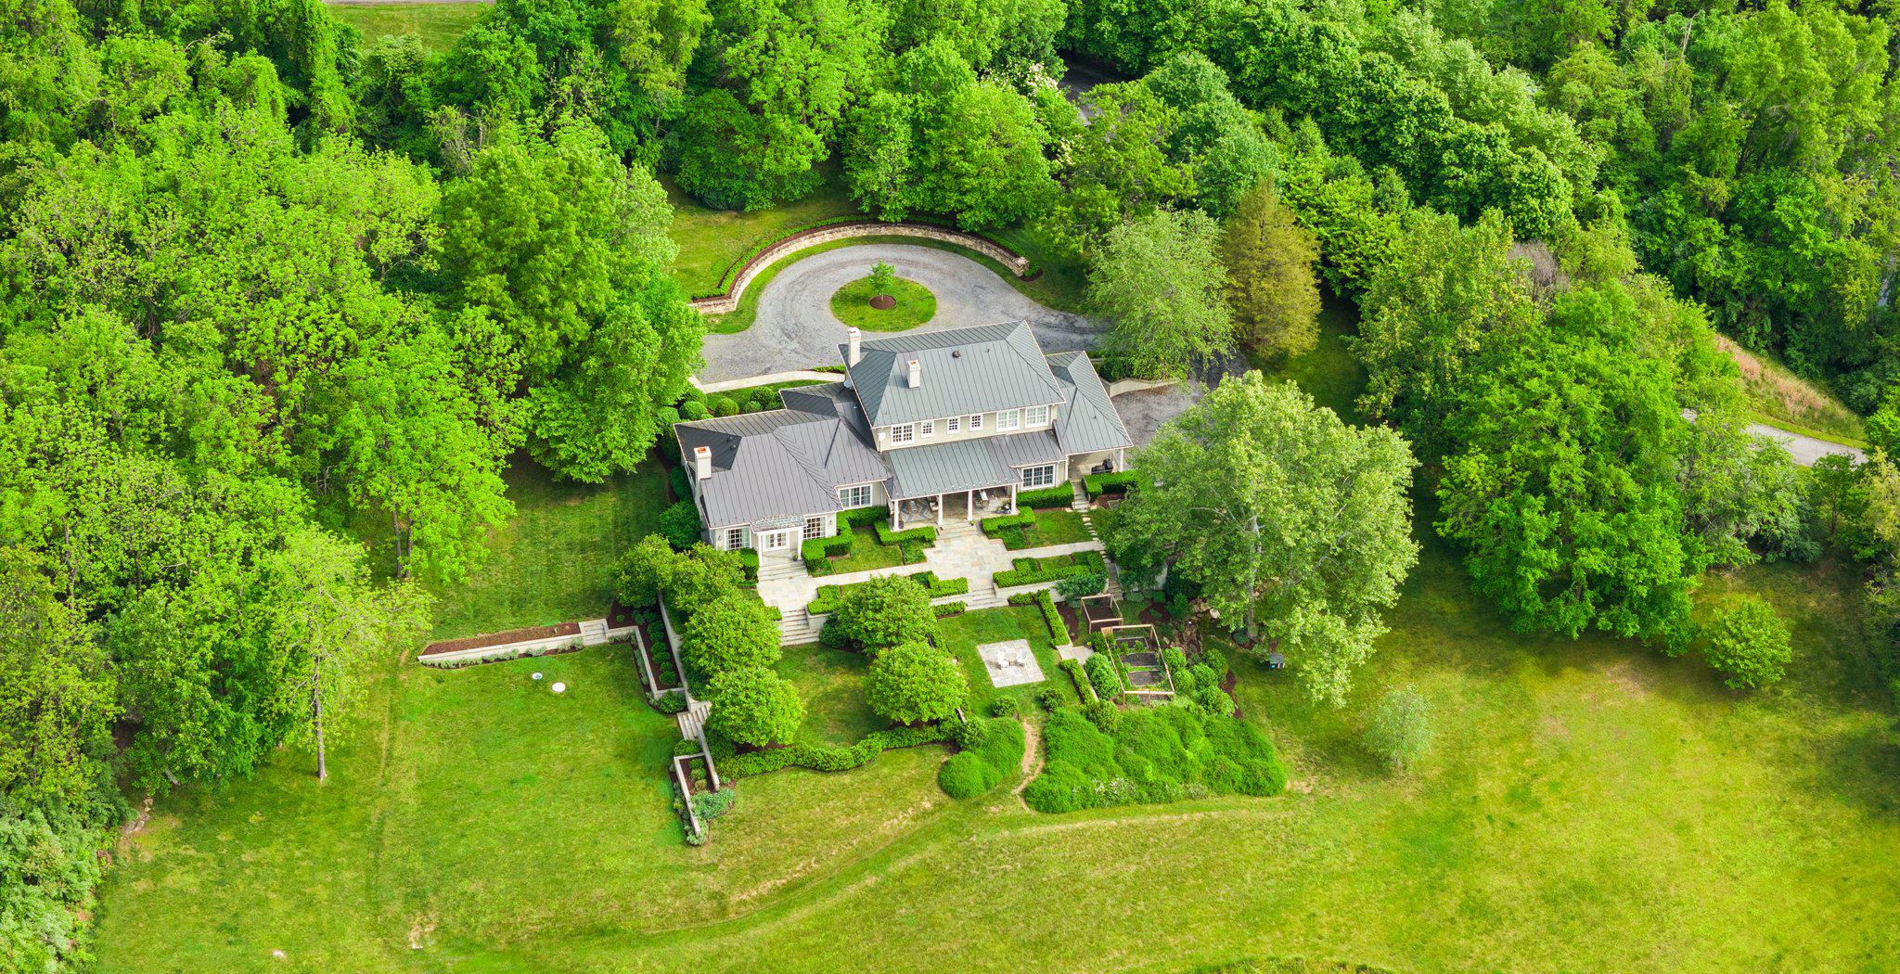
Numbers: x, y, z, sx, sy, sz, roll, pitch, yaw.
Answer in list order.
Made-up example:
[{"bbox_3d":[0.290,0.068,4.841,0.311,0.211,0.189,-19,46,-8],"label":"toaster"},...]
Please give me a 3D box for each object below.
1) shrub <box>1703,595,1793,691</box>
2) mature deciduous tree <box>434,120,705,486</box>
[{"bbox_3d":[48.480,9.370,232.650,5.400,5.200,5.400,0,34,0],"label":"shrub"},{"bbox_3d":[-25.203,-12.331,254.325,17.248,24.709,17.248,-8,36,-12],"label":"mature deciduous tree"}]

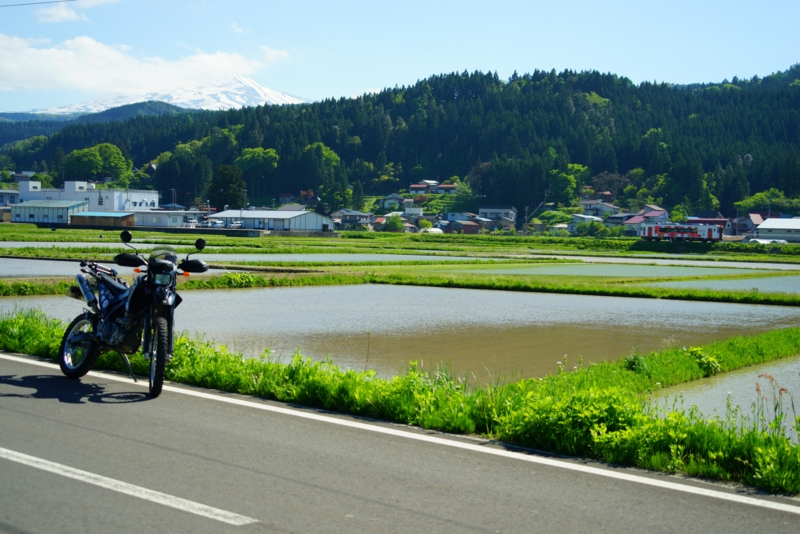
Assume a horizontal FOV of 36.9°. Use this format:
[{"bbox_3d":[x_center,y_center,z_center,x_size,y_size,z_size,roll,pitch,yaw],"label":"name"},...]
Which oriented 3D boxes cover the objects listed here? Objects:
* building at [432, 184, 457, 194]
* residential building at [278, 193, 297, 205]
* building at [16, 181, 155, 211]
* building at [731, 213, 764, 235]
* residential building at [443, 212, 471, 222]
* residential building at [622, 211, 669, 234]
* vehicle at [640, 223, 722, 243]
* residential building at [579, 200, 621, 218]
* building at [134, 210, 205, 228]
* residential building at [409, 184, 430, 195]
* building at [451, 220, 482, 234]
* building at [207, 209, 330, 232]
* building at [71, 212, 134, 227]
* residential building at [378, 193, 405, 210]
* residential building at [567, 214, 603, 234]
[{"bbox_3d":[15.552,-26.848,420.000,6.800,3.700,5.200,1,2,-12],"label":"building"},{"bbox_3d":[-42.168,-25.432,450.000,5.600,4.400,4.300,3,3,25],"label":"residential building"},{"bbox_3d":[-92.201,-18.959,354.000,42.000,12.000,16.600,3,3,36],"label":"building"},{"bbox_3d":[81.078,-9.486,280.000,5.400,6.200,7.800,3,3,36],"label":"building"},{"bbox_3d":[19.030,-15.330,405.000,7.200,6.000,7.200,1,2,-16],"label":"residential building"},{"bbox_3d":[59.580,-10.540,291.000,9.000,6.200,7.000,2,2,34],"label":"residential building"},{"bbox_3d":[63.390,-7.640,270.000,18.200,3.950,2.900,2,2,31],"label":"vehicle"},{"bbox_3d":[53.541,-14.659,322.000,7.500,6.000,9.500,3,3,36],"label":"residential building"},{"bbox_3d":[-57.020,-11.800,298.000,16.000,3.800,9.000,3,2,40],"label":"building"},{"bbox_3d":[8.300,-32.920,510.000,7.400,4.200,6.300,2,2,14],"label":"residential building"},{"bbox_3d":[16.476,-9.502,297.000,4.200,3.800,7.800,3,3,38],"label":"building"},{"bbox_3d":[-31.770,-11.150,294.000,28.000,4.700,15.000,3,2,40],"label":"building"},{"bbox_3d":[-77.665,-12.289,313.000,19.000,3.400,4.500,3,3,34],"label":"building"},{"bbox_3d":[-2.530,-19.343,362.000,6.800,5.600,7.500,2,2,12],"label":"residential building"},{"bbox_3d":[47.600,-10.710,308.000,7.200,5.600,5.500,2,2,33],"label":"residential building"}]

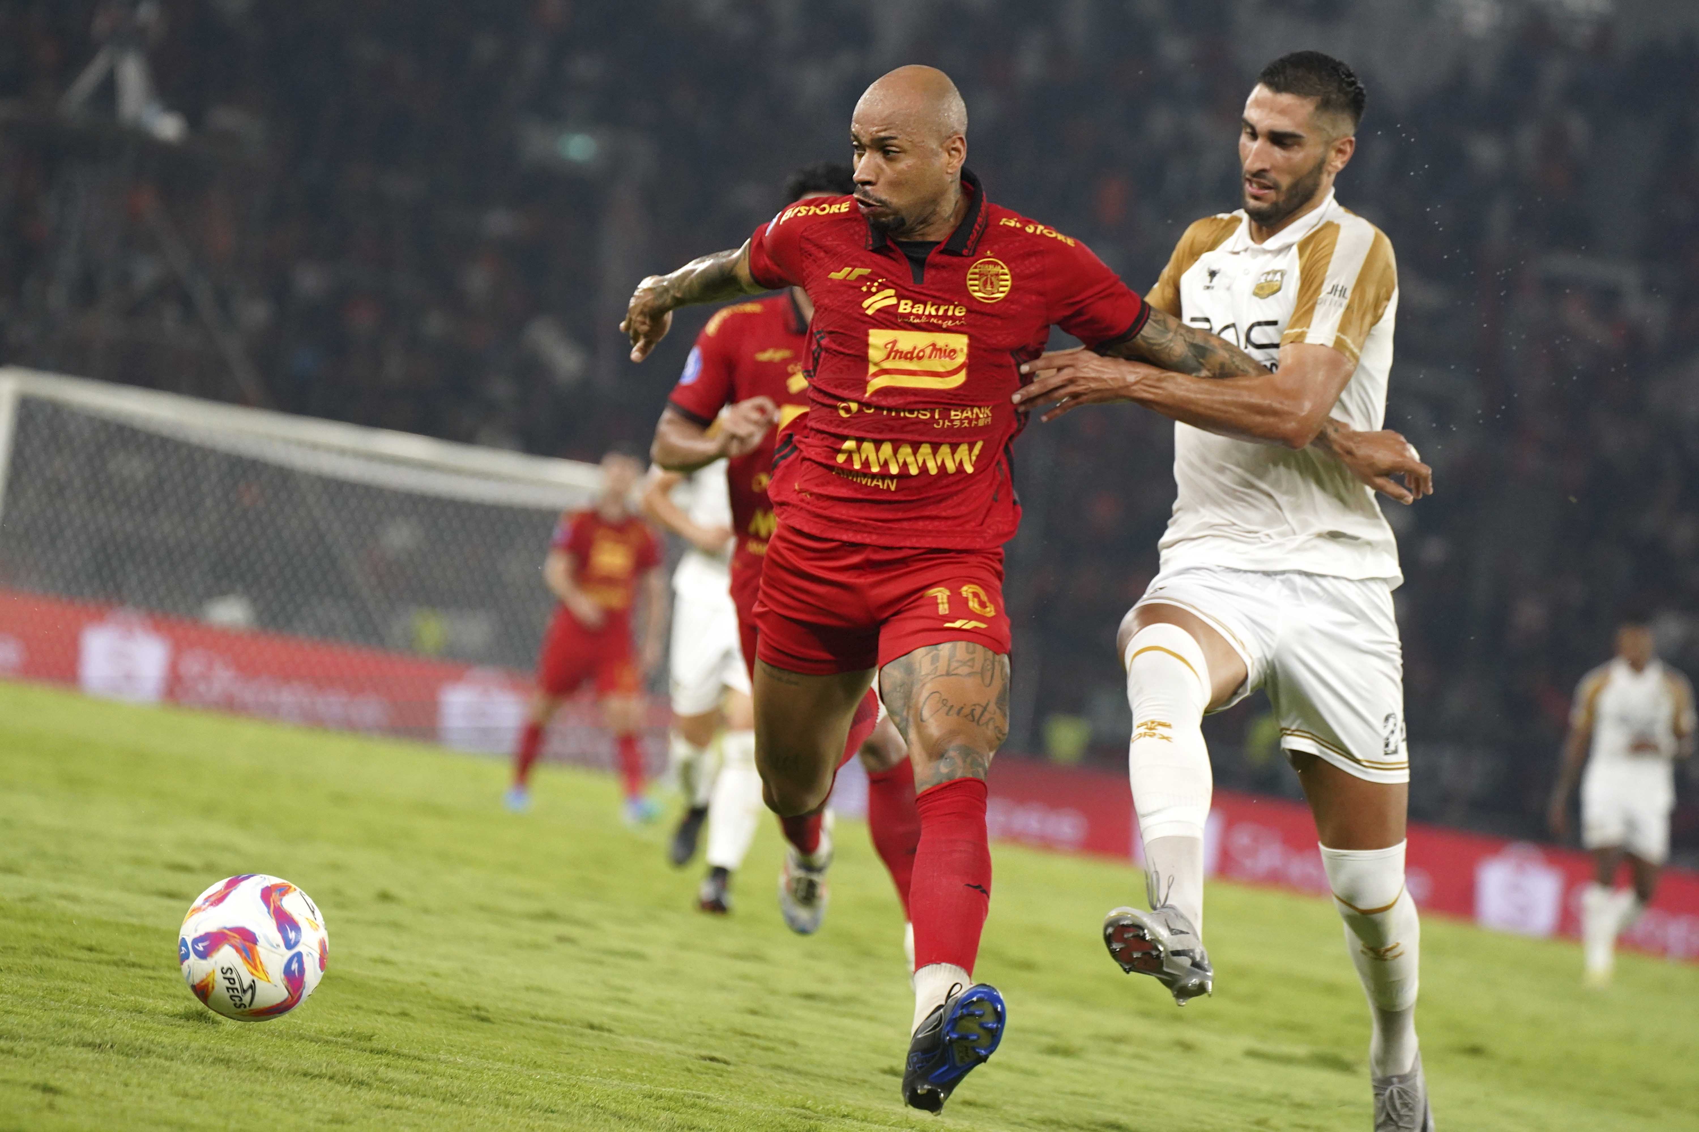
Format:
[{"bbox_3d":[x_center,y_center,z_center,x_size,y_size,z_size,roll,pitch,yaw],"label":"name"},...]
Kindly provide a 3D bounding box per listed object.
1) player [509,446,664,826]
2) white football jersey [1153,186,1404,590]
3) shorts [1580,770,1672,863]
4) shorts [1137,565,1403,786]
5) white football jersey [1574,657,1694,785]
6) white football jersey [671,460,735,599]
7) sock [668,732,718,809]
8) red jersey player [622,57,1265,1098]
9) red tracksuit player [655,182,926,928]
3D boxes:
[{"bbox_3d":[-1.279,0.354,60.000,0.700,1.770,0.450,9,-1,3],"label":"player"},{"bbox_3d":[0.690,-0.290,20.000,0.450,0.640,0.340,9,-1,28],"label":"white football jersey"},{"bbox_3d":[3.806,1.215,60.500,0.420,0.450,0.310,9,-1,0],"label":"shorts"},{"bbox_3d":[0.678,0.173,19.900,0.430,0.360,0.370,9,-1,12],"label":"shorts"},{"bbox_3d":[3.848,0.747,60.500,0.540,0.580,0.320,9,-1,0],"label":"white football jersey"},{"bbox_3d":[-0.350,-0.150,36.800,0.470,0.600,0.320,9,-1,3],"label":"white football jersey"},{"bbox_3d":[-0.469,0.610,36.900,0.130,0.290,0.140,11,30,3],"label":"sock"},{"bbox_3d":[0.189,0.048,19.450,1.200,1.620,0.900,9,-1,8],"label":"red jersey player"},{"bbox_3d":[-0.083,0.042,24.500,0.680,1.660,0.800,9,-1,5],"label":"red tracksuit player"}]

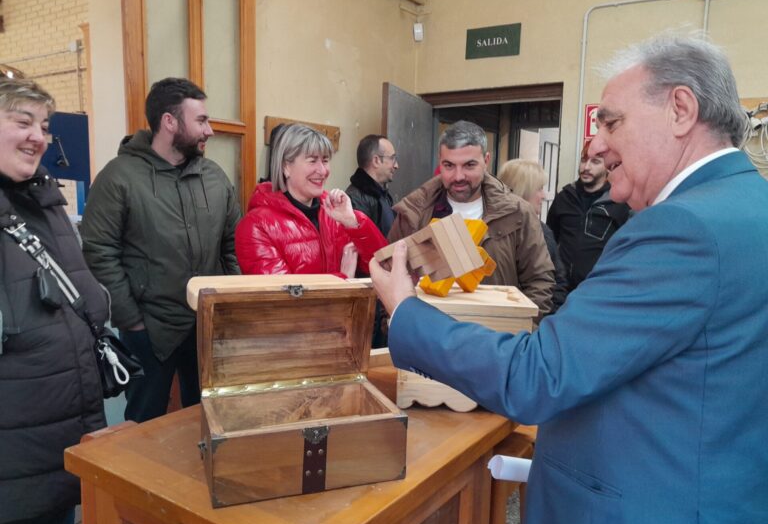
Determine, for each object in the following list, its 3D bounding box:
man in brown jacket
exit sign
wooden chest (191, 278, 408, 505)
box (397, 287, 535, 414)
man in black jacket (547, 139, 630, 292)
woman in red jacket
[{"bbox_3d":[0.277,0.381,2.003,0.540,1.710,0.350,2,6,7],"label":"man in brown jacket"},{"bbox_3d":[0.687,-1.383,3.769,0.350,0.187,0.012,4,7,28],"label":"exit sign"},{"bbox_3d":[-0.173,0.223,1.185,0.352,0.343,0.305,-1,6,-21],"label":"wooden chest"},{"bbox_3d":[0.208,0.220,1.633,0.340,0.267,0.345,1,6,3],"label":"box"},{"bbox_3d":[1.067,0.243,3.146,0.490,1.770,0.300,5,7,32],"label":"man in black jacket"},{"bbox_3d":[-0.266,0.401,1.975,0.480,1.660,0.360,-2,7,-25],"label":"woman in red jacket"}]

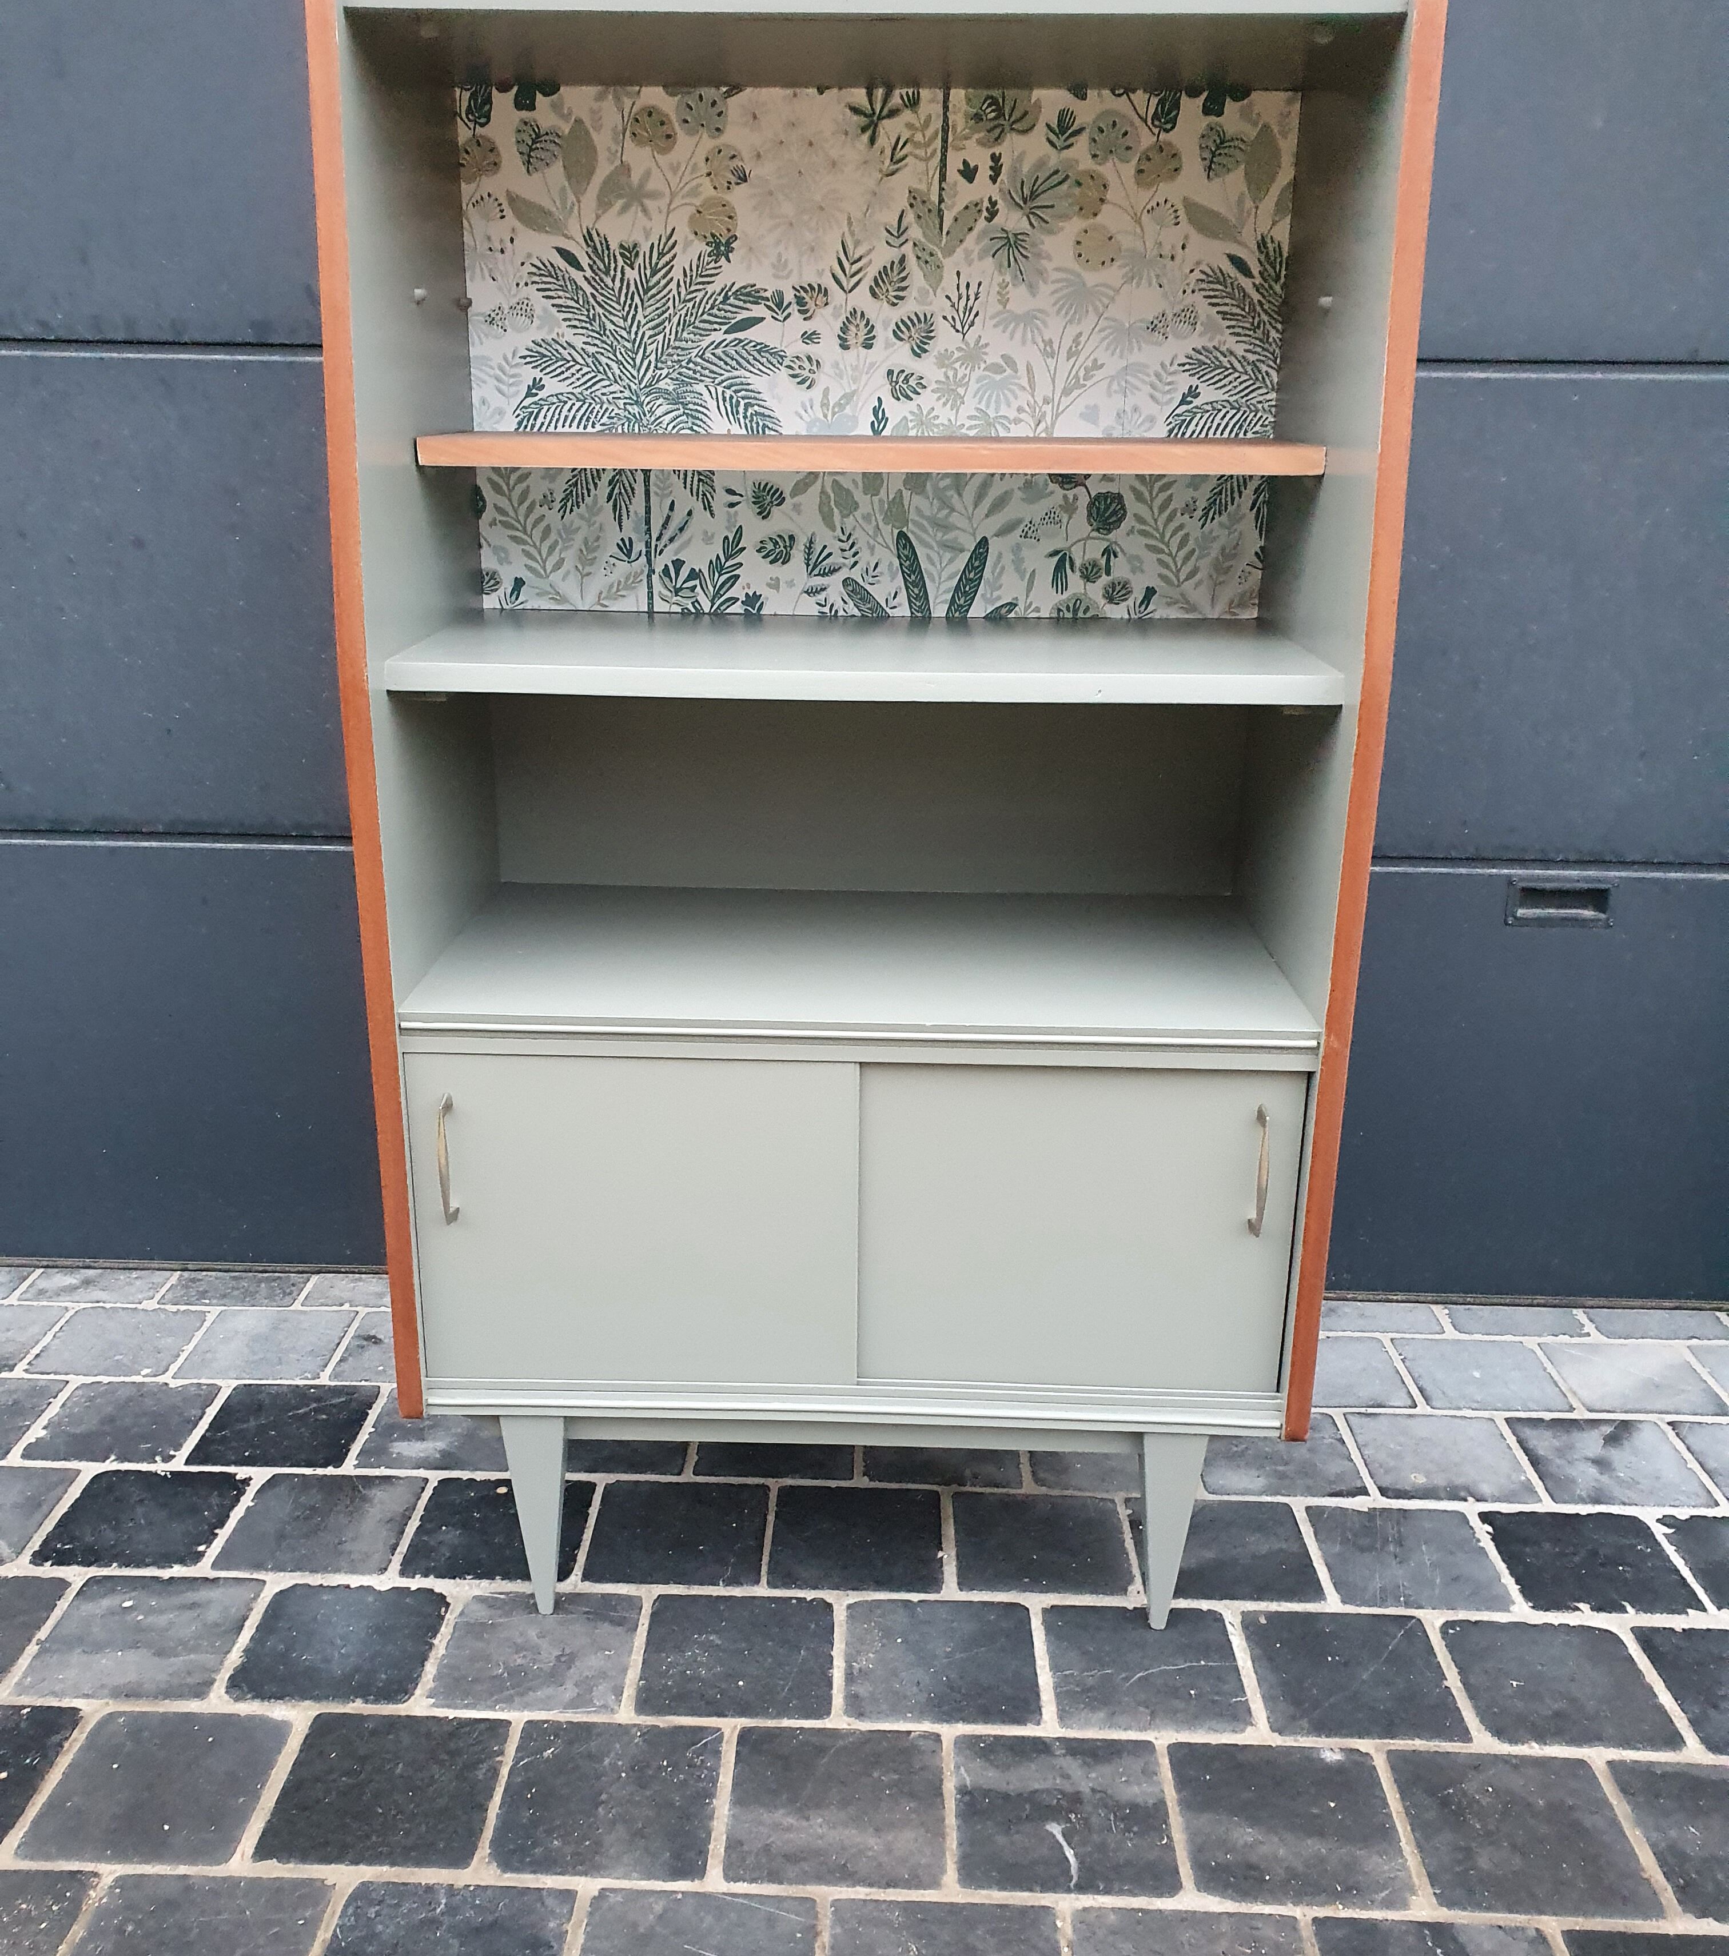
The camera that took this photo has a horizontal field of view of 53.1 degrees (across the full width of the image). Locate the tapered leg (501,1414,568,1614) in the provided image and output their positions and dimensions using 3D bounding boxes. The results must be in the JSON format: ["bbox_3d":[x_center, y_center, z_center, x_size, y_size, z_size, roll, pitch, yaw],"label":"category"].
[{"bbox_3d":[-0.270,0.442,1.455,0.053,0.196,0.036,1,19,1],"label":"tapered leg"}]

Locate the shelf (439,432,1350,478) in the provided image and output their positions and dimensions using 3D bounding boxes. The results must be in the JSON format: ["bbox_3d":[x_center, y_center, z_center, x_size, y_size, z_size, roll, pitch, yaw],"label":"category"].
[{"bbox_3d":[0.005,-0.427,1.408,0.686,0.021,0.194,1,19,1],"label":"shelf"}]

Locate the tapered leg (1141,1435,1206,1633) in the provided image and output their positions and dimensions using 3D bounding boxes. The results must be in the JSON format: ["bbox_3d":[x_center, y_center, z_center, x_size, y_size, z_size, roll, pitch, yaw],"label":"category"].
[{"bbox_3d":[0.251,0.451,1.447,0.052,0.196,0.036,1,19,1],"label":"tapered leg"}]

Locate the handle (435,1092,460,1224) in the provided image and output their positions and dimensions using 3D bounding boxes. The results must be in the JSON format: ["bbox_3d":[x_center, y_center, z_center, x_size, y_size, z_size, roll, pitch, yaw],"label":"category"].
[{"bbox_3d":[-0.321,0.145,1.330,0.009,0.110,0.030,1,19,1],"label":"handle"}]

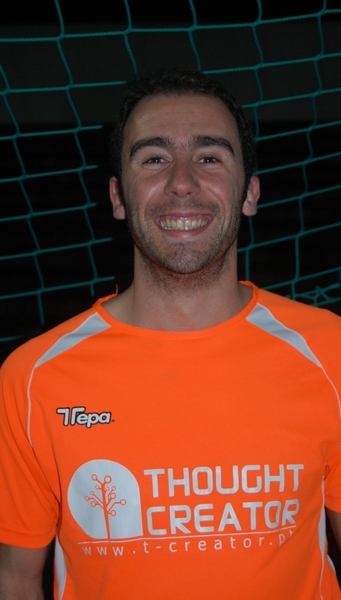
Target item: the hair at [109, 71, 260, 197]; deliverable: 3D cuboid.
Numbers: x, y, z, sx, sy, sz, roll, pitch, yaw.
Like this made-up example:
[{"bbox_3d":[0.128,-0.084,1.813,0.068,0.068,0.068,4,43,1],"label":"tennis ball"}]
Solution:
[{"bbox_3d":[0.015,-0.200,1.415,0.182,0.188,0.195,0,-12,2],"label":"hair"}]

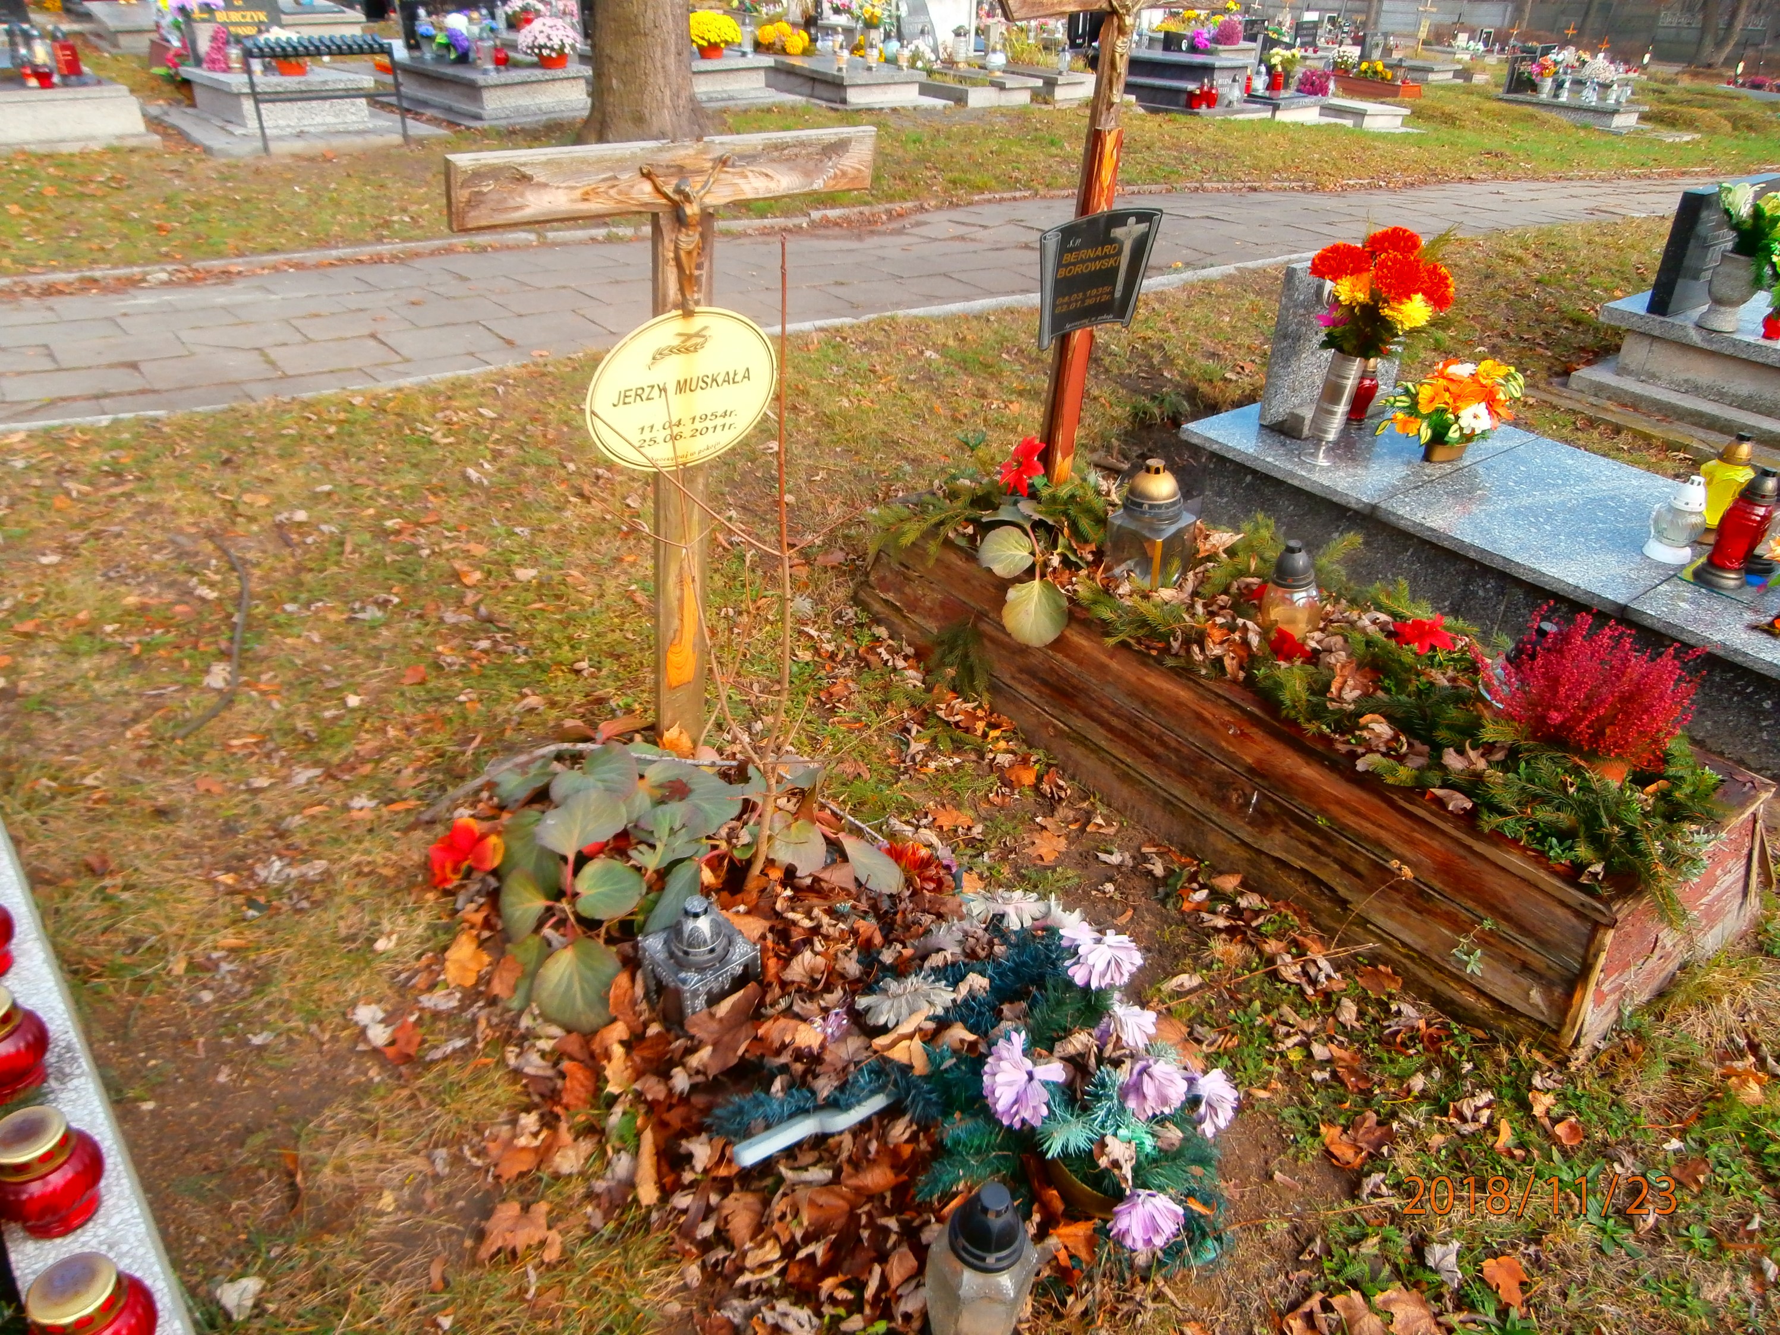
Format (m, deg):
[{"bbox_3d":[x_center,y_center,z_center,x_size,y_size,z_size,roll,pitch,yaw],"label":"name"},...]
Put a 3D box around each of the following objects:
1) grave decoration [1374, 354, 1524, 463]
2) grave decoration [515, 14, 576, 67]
[{"bbox_3d":[1.526,-0.694,3.331,0.390,0.260,0.330,-21,39,-34],"label":"grave decoration"},{"bbox_3d":[-2.398,-4.391,8.650,0.440,0.310,0.440,-25,41,-38],"label":"grave decoration"}]

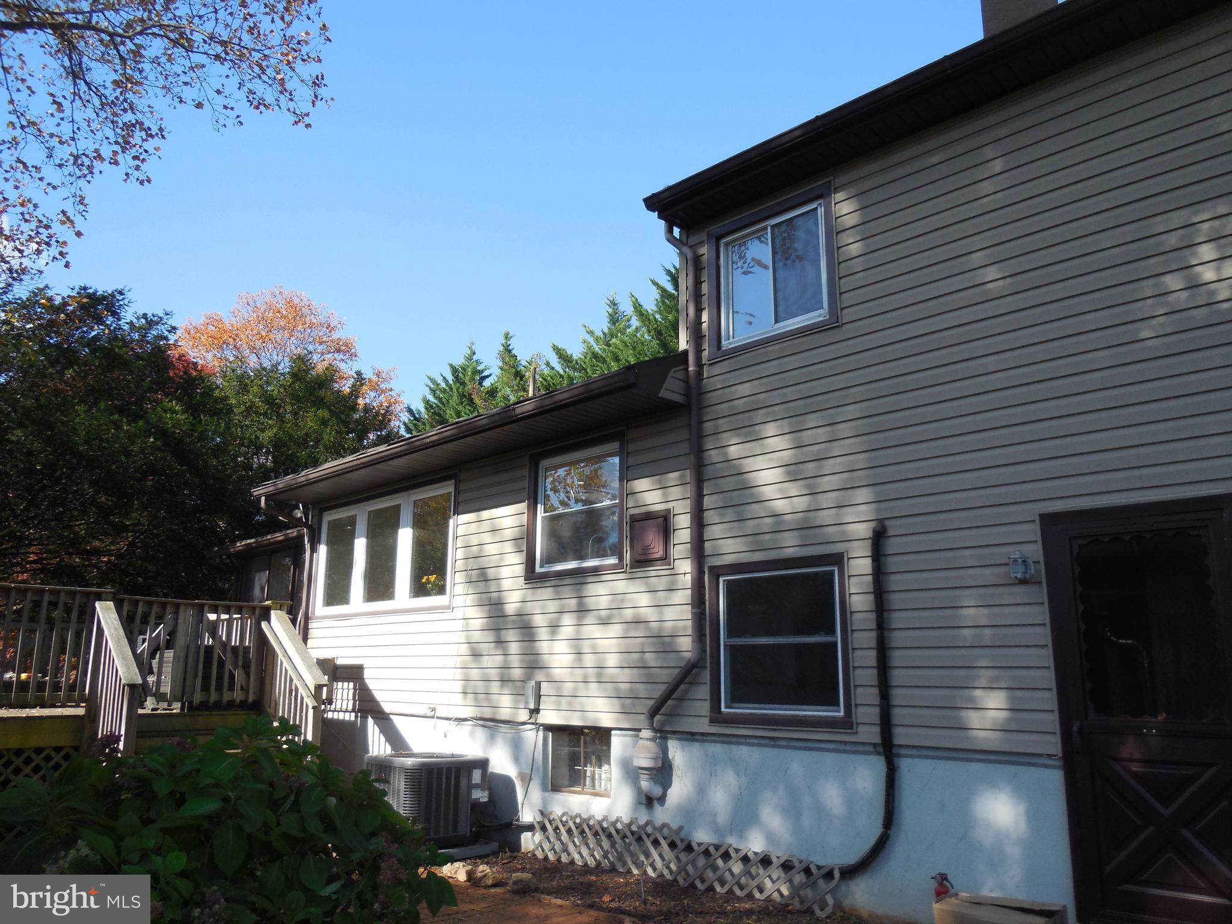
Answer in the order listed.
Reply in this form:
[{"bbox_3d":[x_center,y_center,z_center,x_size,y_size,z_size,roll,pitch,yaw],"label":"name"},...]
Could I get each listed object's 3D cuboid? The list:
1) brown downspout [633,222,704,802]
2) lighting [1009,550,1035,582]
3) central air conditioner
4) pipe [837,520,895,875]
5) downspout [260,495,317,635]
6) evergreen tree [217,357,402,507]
[{"bbox_3d":[0.318,0.287,6.714,0.590,4.330,0.400,-12,-18,42],"label":"brown downspout"},{"bbox_3d":[2.254,0.580,4.947,0.120,0.180,0.150,-12,-18,42],"label":"lighting"},{"bbox_3d":[-1.568,2.772,7.358,0.750,0.680,0.740,-12,-18,42],"label":"central air conditioner"},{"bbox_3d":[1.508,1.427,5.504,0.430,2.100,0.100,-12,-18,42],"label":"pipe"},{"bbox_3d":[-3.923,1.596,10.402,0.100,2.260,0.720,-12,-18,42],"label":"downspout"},{"bbox_3d":[-6.388,1.642,17.454,4.300,7.850,4.300,5,-14,-20],"label":"evergreen tree"}]

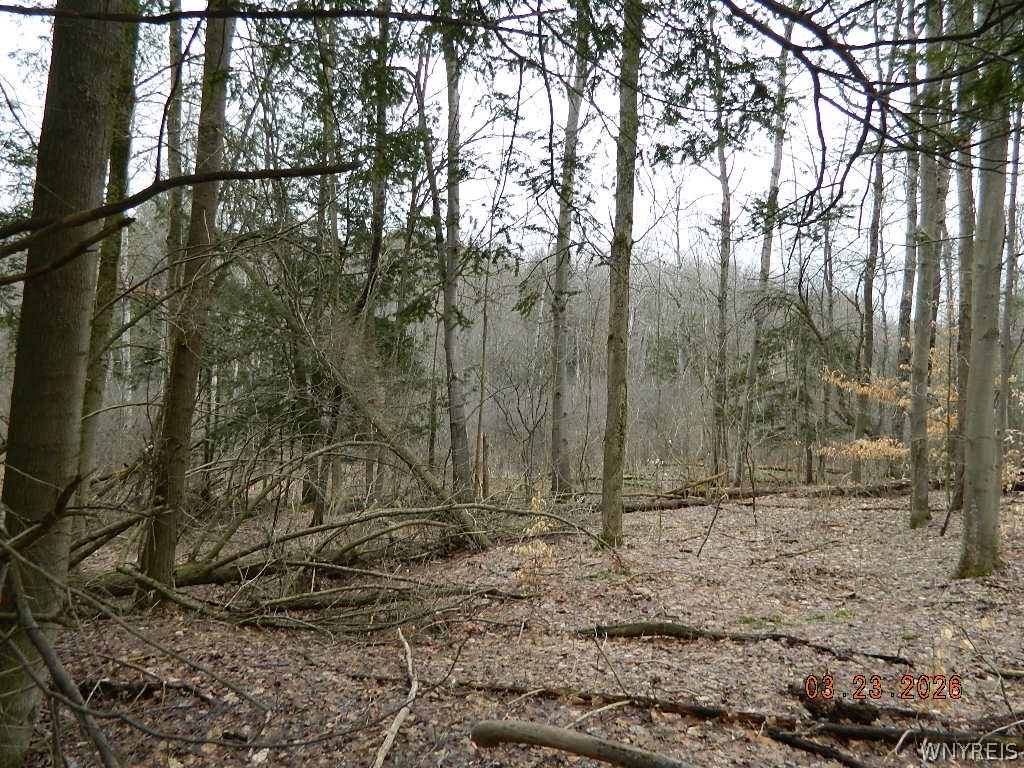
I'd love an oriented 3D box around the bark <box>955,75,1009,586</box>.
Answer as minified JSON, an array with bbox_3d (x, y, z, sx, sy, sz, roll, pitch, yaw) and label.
[{"bbox_3d":[5.221,-0.631,8.118,0.450,5.394,0.450,2,-3,33],"label":"bark"}]

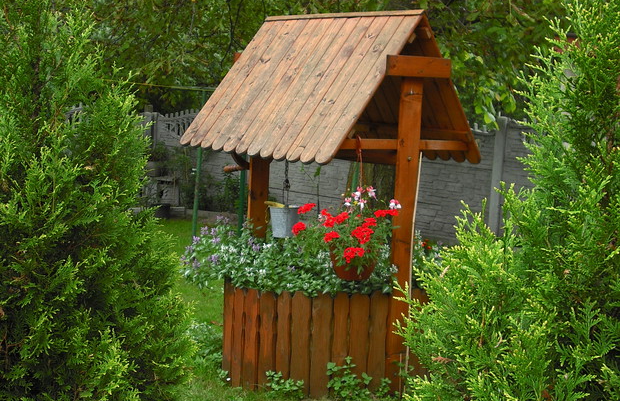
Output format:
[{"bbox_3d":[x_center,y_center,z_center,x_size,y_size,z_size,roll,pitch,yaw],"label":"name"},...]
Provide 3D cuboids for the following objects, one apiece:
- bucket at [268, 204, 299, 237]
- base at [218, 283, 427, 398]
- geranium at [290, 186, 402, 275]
[{"bbox_3d":[-0.151,0.134,5.537,0.190,0.190,0.190,3,7,0],"label":"bucket"},{"bbox_3d":[0.060,0.709,5.339,1.220,0.575,1.220,3,7,0],"label":"base"},{"bbox_3d":[0.188,0.154,4.673,0.520,0.430,0.450,3,7,0],"label":"geranium"}]

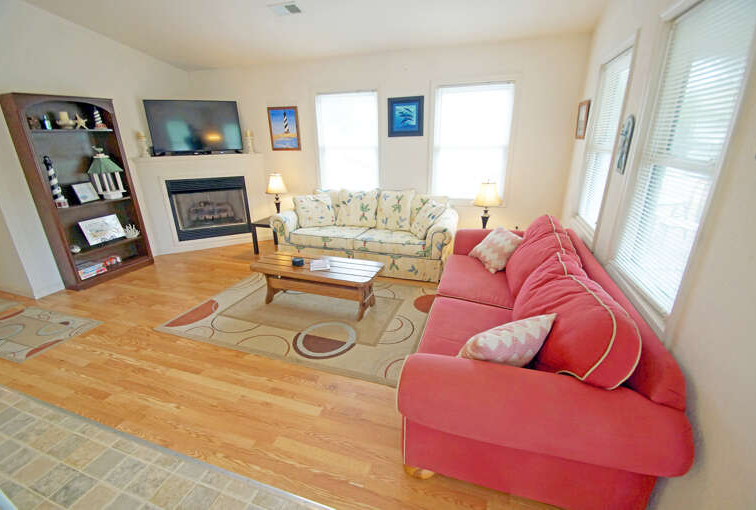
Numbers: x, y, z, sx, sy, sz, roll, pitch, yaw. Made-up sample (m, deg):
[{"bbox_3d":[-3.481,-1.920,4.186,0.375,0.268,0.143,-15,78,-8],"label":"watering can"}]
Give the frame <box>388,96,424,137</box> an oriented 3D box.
[{"bbox_3d":[0.343,-1.691,3.935,0.445,0.445,0.030,6,20,18],"label":"frame"}]

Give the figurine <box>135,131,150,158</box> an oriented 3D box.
[{"bbox_3d":[-3.037,-1.429,4.122,0.110,0.340,0.110,-10,21,-26],"label":"figurine"}]

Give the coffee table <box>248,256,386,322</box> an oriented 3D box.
[{"bbox_3d":[-0.558,0.290,3.016,1.160,0.400,0.450,6,20,18],"label":"coffee table"}]

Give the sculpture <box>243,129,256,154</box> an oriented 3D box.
[{"bbox_3d":[-1.884,-1.654,4.678,0.115,0.350,0.115,-10,21,-26],"label":"sculpture"}]

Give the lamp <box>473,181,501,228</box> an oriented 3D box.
[{"bbox_3d":[1.214,-0.517,3.576,0.310,0.640,0.310,6,20,18],"label":"lamp"}]

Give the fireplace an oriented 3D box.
[{"bbox_3d":[-2.446,-0.701,4.718,0.980,0.850,0.200,-10,21,-26],"label":"fireplace"}]

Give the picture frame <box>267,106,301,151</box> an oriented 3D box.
[{"bbox_3d":[-1.313,-1.766,4.495,0.480,0.580,0.030,6,20,18],"label":"picture frame"}]

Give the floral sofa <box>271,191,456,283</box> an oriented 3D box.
[{"bbox_3d":[-0.164,-0.335,4.072,2.220,0.890,0.900,6,20,18],"label":"floral sofa"}]

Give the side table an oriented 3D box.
[{"bbox_3d":[-1.411,-0.277,4.628,0.530,0.440,0.530,6,20,18],"label":"side table"}]

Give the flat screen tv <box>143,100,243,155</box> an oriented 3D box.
[{"bbox_3d":[-2.494,-1.748,4.394,1.100,0.690,0.120,-10,21,-26],"label":"flat screen tv"}]

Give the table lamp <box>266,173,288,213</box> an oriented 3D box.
[{"bbox_3d":[-1.414,-0.824,4.512,0.330,0.650,0.330,6,20,18],"label":"table lamp"}]

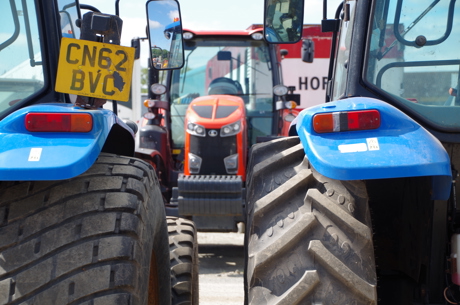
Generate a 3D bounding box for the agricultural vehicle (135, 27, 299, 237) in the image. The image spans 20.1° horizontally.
[{"bbox_3d":[-0.090,-0.060,17.600,2.350,3.050,4.700,0,0,3],"label":"agricultural vehicle"}]

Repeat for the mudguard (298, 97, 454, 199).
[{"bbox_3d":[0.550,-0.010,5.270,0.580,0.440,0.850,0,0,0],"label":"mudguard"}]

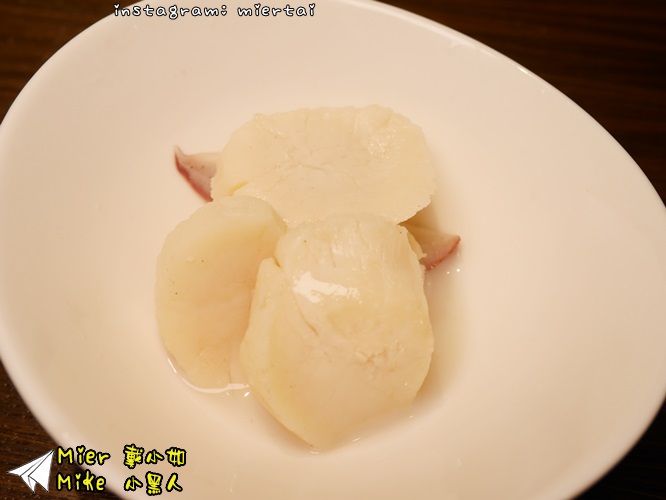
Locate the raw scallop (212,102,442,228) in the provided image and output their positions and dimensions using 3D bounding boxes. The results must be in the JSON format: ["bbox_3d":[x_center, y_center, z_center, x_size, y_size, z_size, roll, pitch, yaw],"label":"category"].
[{"bbox_3d":[-0.002,-0.020,0.196,0.056,0.013,0.044,1,52,-1],"label":"raw scallop"}]

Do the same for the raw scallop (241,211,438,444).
[{"bbox_3d":[0.001,0.018,0.176,0.043,0.018,0.051,1,76,-3],"label":"raw scallop"}]

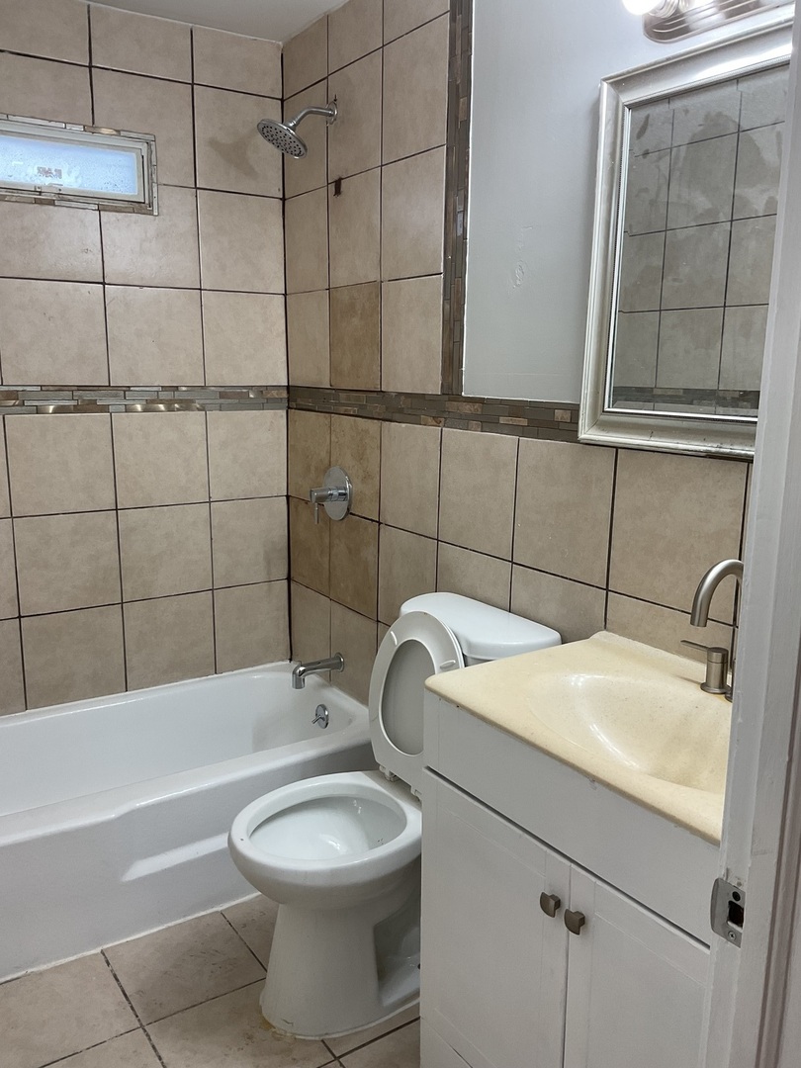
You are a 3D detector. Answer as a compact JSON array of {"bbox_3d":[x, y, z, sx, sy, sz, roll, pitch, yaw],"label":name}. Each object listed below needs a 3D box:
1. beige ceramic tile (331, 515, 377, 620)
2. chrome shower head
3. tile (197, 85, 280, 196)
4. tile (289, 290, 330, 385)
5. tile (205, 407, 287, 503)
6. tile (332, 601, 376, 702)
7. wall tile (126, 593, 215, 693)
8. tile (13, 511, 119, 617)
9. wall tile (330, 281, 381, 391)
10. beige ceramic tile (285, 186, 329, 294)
[{"bbox_3d":[-0.140,0.091,2.805,0.010,0.300,0.301,-7,13,-32],"label":"beige ceramic tile"},{"bbox_3d":[-0.297,-1.182,2.590,0.236,0.167,0.158,-7,13,-32],"label":"chrome shower head"},{"bbox_3d":[-0.510,-1.246,2.858,0.292,0.298,0.010,-7,13,-32],"label":"tile"},{"bbox_3d":[-0.302,-0.639,2.934,0.010,0.301,0.307,-7,13,-32],"label":"tile"},{"bbox_3d":[-0.519,-0.269,3.050,0.292,0.298,0.010,-7,13,-32],"label":"tile"},{"bbox_3d":[-0.143,0.389,2.872,0.010,0.299,0.303,-7,13,-32],"label":"tile"},{"bbox_3d":[-0.779,0.355,3.014,0.304,0.299,0.010,-7,13,-32],"label":"wall tile"},{"bbox_3d":[-1.034,0.087,2.784,0.303,0.300,0.010,-7,13,-32],"label":"tile"},{"bbox_3d":[-0.134,-0.590,2.690,0.012,0.300,0.304,-7,13,-32],"label":"wall tile"},{"bbox_3d":[-0.299,-0.938,2.876,0.010,0.304,0.307,-7,13,-32],"label":"beige ceramic tile"}]

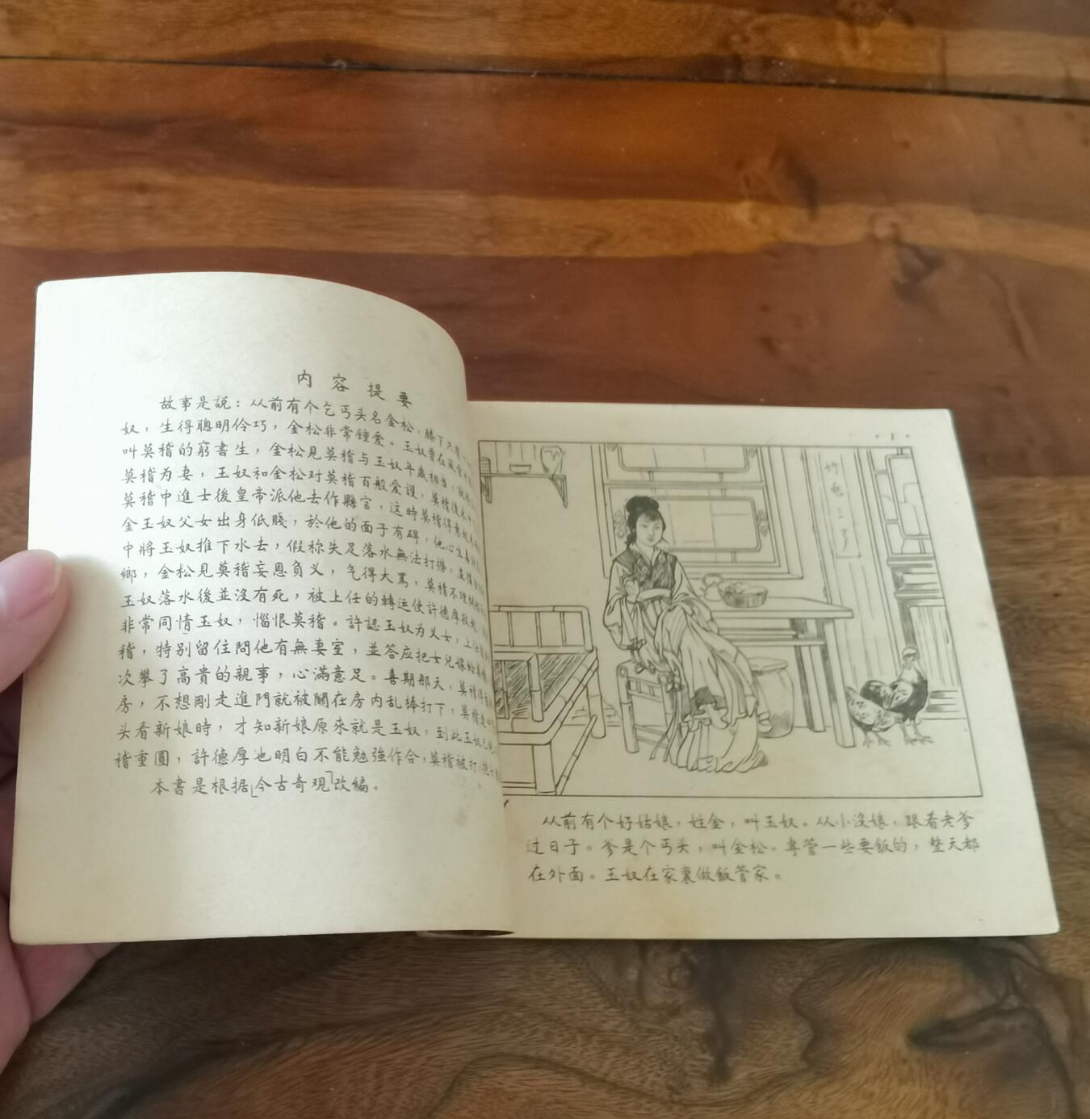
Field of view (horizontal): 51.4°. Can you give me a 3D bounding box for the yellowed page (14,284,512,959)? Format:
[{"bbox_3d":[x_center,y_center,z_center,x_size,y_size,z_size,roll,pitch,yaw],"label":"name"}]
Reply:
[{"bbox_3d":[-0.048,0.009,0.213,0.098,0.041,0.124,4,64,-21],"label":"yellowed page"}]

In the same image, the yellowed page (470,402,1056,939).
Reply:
[{"bbox_3d":[0.046,0.019,0.254,0.118,0.009,0.122,0,67,-7],"label":"yellowed page"}]

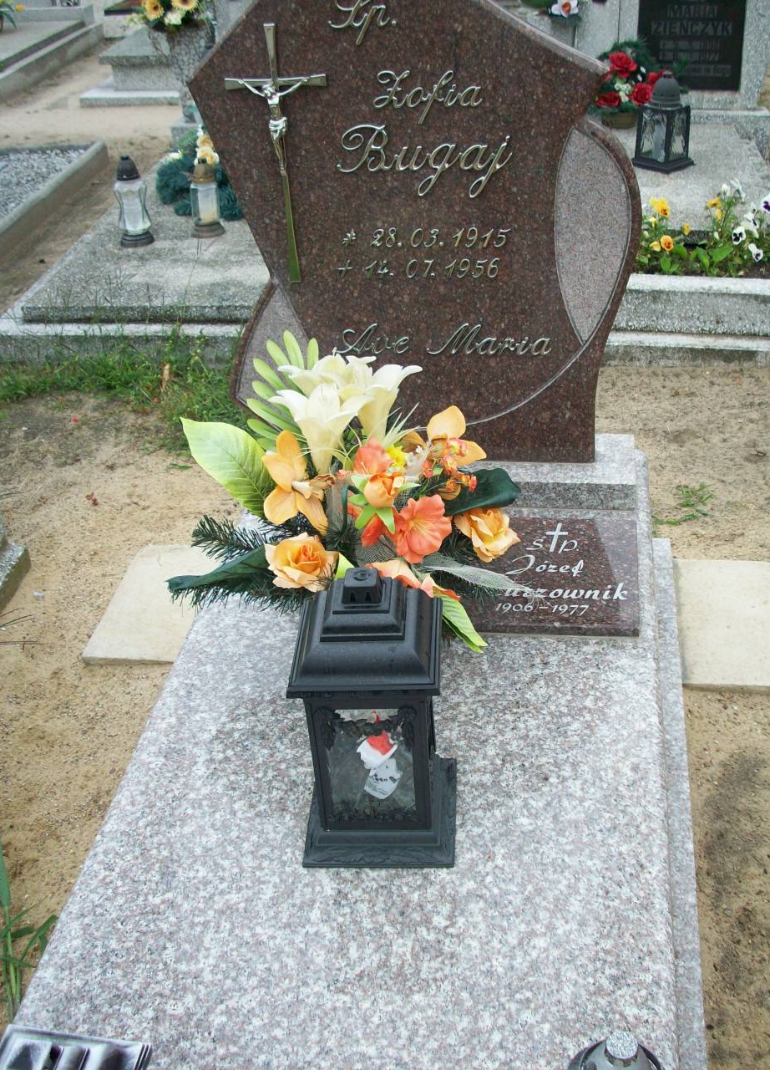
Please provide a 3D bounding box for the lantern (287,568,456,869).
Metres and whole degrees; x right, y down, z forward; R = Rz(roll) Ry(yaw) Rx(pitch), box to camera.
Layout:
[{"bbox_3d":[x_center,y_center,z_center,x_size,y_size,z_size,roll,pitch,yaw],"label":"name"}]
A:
[{"bbox_3d":[-0.014,0.207,1.442,0.192,0.407,0.192,-1,35,5],"label":"lantern"}]

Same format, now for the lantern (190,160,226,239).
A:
[{"bbox_3d":[-0.573,-1.067,3.598,0.110,0.234,0.110,3,35,9],"label":"lantern"}]

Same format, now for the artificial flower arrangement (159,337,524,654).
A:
[{"bbox_3d":[-0.065,-0.053,1.788,0.570,0.450,0.350,3,35,9],"label":"artificial flower arrangement"}]

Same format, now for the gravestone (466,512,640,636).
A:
[{"bbox_3d":[0.256,0.059,1.830,0.293,0.020,0.248,2,42,10],"label":"gravestone"}]

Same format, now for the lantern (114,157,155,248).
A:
[{"bbox_3d":[-0.796,-1.047,3.564,0.122,0.272,0.122,3,35,9],"label":"lantern"}]

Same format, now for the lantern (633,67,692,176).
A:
[{"bbox_3d":[0.924,-1.360,3.743,0.142,0.296,0.142,-24,40,-27],"label":"lantern"}]

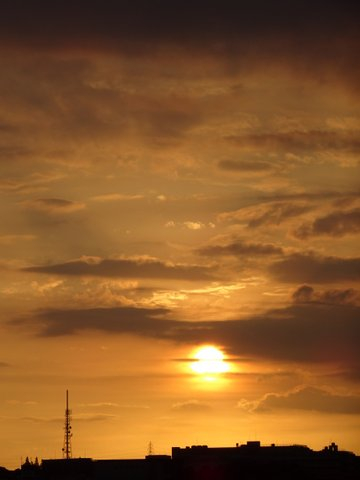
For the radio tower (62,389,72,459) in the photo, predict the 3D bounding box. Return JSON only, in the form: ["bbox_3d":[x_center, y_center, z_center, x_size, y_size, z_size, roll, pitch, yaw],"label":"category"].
[{"bbox_3d":[-66.323,109.533,1500.000,5.600,41.500,5.600,0,-5,0],"label":"radio tower"}]

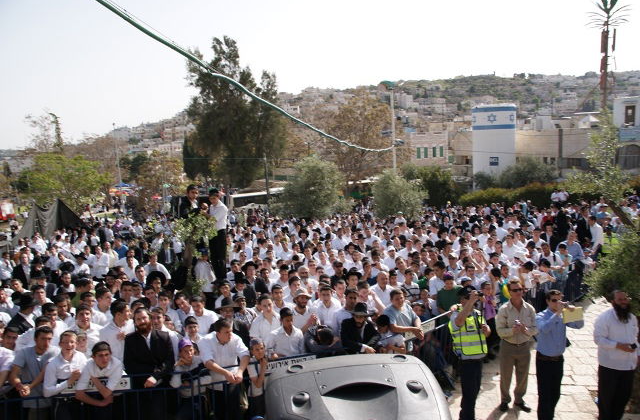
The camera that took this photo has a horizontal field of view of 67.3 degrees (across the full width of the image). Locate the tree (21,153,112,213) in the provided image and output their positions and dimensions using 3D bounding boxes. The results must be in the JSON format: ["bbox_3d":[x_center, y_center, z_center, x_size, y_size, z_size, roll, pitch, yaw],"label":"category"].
[{"bbox_3d":[-30.606,-3.199,58.000,11.100,7.700,9.800,-7,9,-27],"label":"tree"}]

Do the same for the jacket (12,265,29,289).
[{"bbox_3d":[-6.510,1.535,10.508,0.460,0.700,0.300,-9,10,-37],"label":"jacket"}]

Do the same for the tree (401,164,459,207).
[{"bbox_3d":[6.015,-0.749,26.000,3.000,3.430,2.800,-2,4,0],"label":"tree"}]

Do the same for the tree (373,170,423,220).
[{"bbox_3d":[3.113,0.000,18.800,2.100,3.260,2.000,-2,4,0],"label":"tree"}]

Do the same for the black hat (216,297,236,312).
[{"bbox_3d":[-1.155,1.172,6.000,0.320,0.150,0.360,-1,2,0],"label":"black hat"}]

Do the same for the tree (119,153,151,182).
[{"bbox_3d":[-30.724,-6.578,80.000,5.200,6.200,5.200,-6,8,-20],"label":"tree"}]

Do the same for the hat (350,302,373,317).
[{"bbox_3d":[0.540,1.263,6.100,0.300,0.140,0.330,-4,8,-6],"label":"hat"}]

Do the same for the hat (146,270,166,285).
[{"bbox_3d":[-2.786,1.161,8.200,0.330,0.140,0.360,1,-40,-3],"label":"hat"}]

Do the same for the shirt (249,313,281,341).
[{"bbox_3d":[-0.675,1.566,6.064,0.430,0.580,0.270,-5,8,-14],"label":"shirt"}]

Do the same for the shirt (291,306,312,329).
[{"bbox_3d":[-0.213,1.592,6.400,0.480,0.660,0.300,-2,2,-14],"label":"shirt"}]

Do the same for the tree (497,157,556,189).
[{"bbox_3d":[16.764,-2.882,39.000,4.900,3.500,4.200,-1,2,0],"label":"tree"}]

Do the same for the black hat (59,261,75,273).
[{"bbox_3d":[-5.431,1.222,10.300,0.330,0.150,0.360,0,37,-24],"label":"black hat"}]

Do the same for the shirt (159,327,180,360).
[{"bbox_3d":[-1.904,1.691,5.700,0.460,0.620,0.280,-1,2,-6],"label":"shirt"}]

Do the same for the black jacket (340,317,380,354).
[{"bbox_3d":[0.517,1.666,6.108,0.530,0.600,0.360,-4,8,-11],"label":"black jacket"}]

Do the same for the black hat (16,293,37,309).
[{"bbox_3d":[-3.829,1.174,6.300,0.340,0.150,0.310,-1,2,9],"label":"black hat"}]

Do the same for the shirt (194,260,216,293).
[{"bbox_3d":[-2.278,1.329,9.600,0.450,0.650,0.300,-5,5,-37],"label":"shirt"}]

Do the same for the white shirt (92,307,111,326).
[{"bbox_3d":[-2.877,1.537,6.123,0.440,0.600,0.280,-4,5,-24],"label":"white shirt"}]

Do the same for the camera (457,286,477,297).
[{"bbox_3d":[1.904,1.058,6.200,0.240,0.120,0.180,0,3,30],"label":"camera"}]

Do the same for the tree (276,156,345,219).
[{"bbox_3d":[-0.298,-0.140,19.000,2.800,3.960,2.600,-2,4,0],"label":"tree"}]

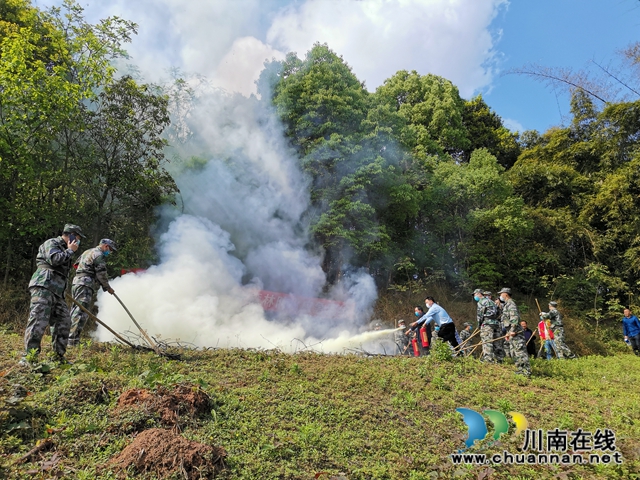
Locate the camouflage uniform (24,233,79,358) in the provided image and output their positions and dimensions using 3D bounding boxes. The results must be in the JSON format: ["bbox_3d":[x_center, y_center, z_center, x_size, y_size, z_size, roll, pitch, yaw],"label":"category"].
[{"bbox_3d":[-3.268,0.688,5.850,0.520,1.520,0.550,0,0,-35],"label":"camouflage uniform"}]

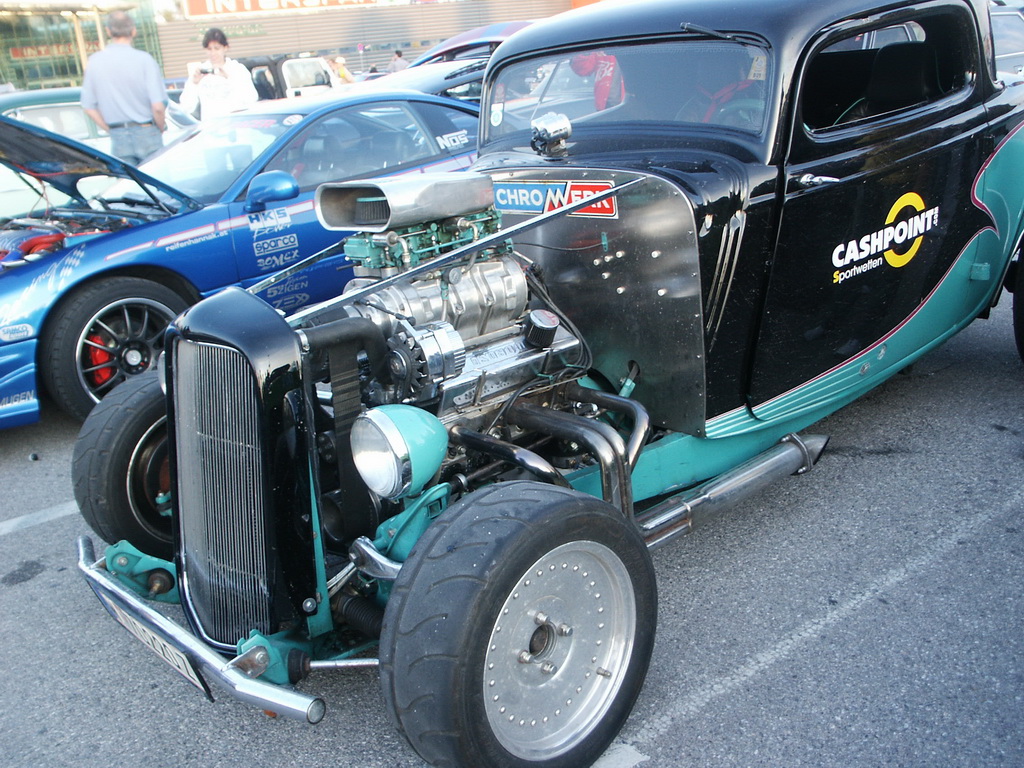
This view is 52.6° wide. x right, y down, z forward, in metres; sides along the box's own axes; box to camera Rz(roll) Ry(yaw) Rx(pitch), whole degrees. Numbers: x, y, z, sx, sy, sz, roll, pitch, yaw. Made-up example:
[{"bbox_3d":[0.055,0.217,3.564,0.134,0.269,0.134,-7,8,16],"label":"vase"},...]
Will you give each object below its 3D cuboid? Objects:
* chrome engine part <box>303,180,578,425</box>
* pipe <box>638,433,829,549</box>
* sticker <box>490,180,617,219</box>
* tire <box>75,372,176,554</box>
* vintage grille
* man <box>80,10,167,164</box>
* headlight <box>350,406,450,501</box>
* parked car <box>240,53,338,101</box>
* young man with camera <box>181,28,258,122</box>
[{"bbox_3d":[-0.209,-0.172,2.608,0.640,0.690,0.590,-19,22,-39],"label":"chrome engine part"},{"bbox_3d":[0.592,0.258,2.700,0.800,0.120,0.115,-19,22,-39],"label":"pipe"},{"bbox_3d":[0.104,-0.524,2.909,0.008,0.105,0.520,-19,22,-39],"label":"sticker"},{"bbox_3d":[-0.964,0.244,3.016,0.568,0.568,0.207,-19,22,-39],"label":"tire"},{"bbox_3d":[-0.661,0.240,2.303,0.080,0.690,0.400,-11,16,-41],"label":"vintage grille"},{"bbox_3d":[-2.341,-1.458,6.654,0.550,1.770,0.340,-11,18,-18],"label":"man"},{"bbox_3d":[-0.214,0.127,2.163,0.180,0.185,0.183,-19,22,-39],"label":"headlight"},{"bbox_3d":[-4.387,-5.700,20.600,3.650,1.720,1.620,-17,21,-30],"label":"parked car"},{"bbox_3d":[-1.922,-1.593,7.244,0.530,1.700,0.420,-6,17,-3],"label":"young man with camera"}]

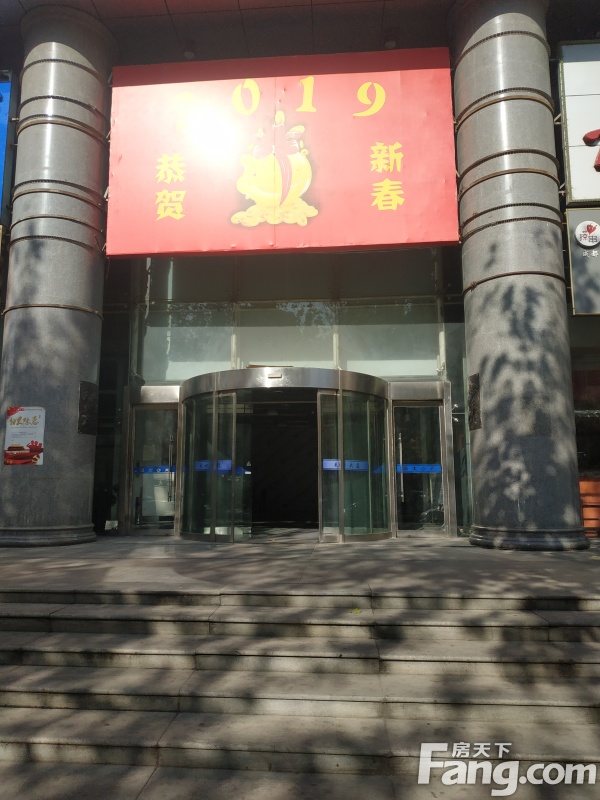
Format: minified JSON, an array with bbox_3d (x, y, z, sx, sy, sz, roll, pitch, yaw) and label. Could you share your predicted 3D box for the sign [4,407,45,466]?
[{"bbox_3d":[-4.140,0.544,8.325,0.613,0.878,0.061,0,-8,-1],"label":"sign"}]

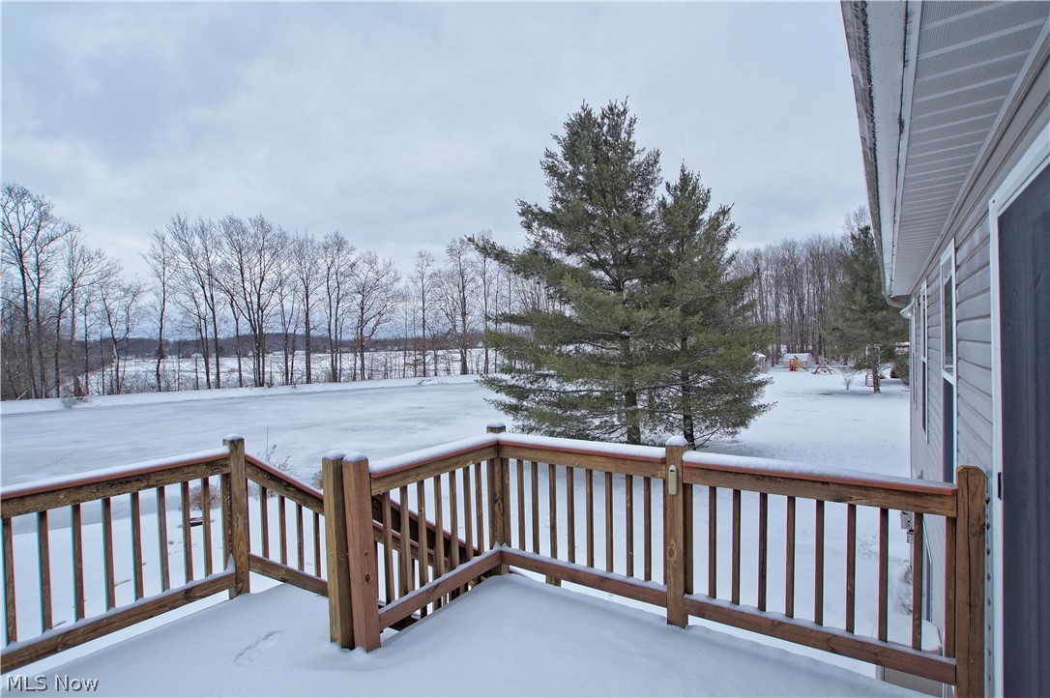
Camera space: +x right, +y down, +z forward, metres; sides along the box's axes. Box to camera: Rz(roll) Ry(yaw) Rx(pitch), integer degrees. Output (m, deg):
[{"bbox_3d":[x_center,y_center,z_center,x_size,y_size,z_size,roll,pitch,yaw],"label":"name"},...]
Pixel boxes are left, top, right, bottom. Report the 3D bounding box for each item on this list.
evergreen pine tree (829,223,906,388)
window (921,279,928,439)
[{"bbox_3d":[28.252,-3.428,38.000,6.500,14.000,6.500,0,1,38],"label":"evergreen pine tree"},{"bbox_3d":[4.841,0.115,5.650,0.100,1.810,1.050,0,1,38],"label":"window"}]

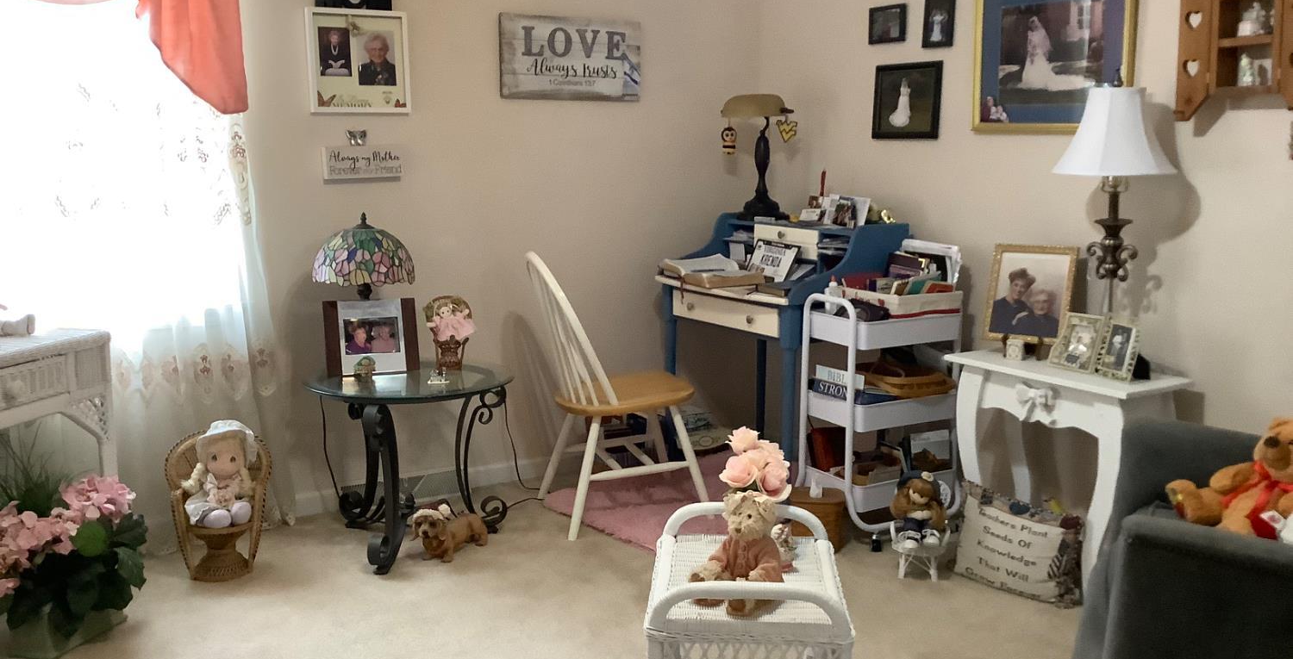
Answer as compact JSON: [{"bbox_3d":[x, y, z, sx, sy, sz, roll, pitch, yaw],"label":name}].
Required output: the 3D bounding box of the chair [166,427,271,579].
[{"bbox_3d":[-1.248,0.502,3.375,0.287,0.407,0.231,-7,11,-35],"label":"chair"}]

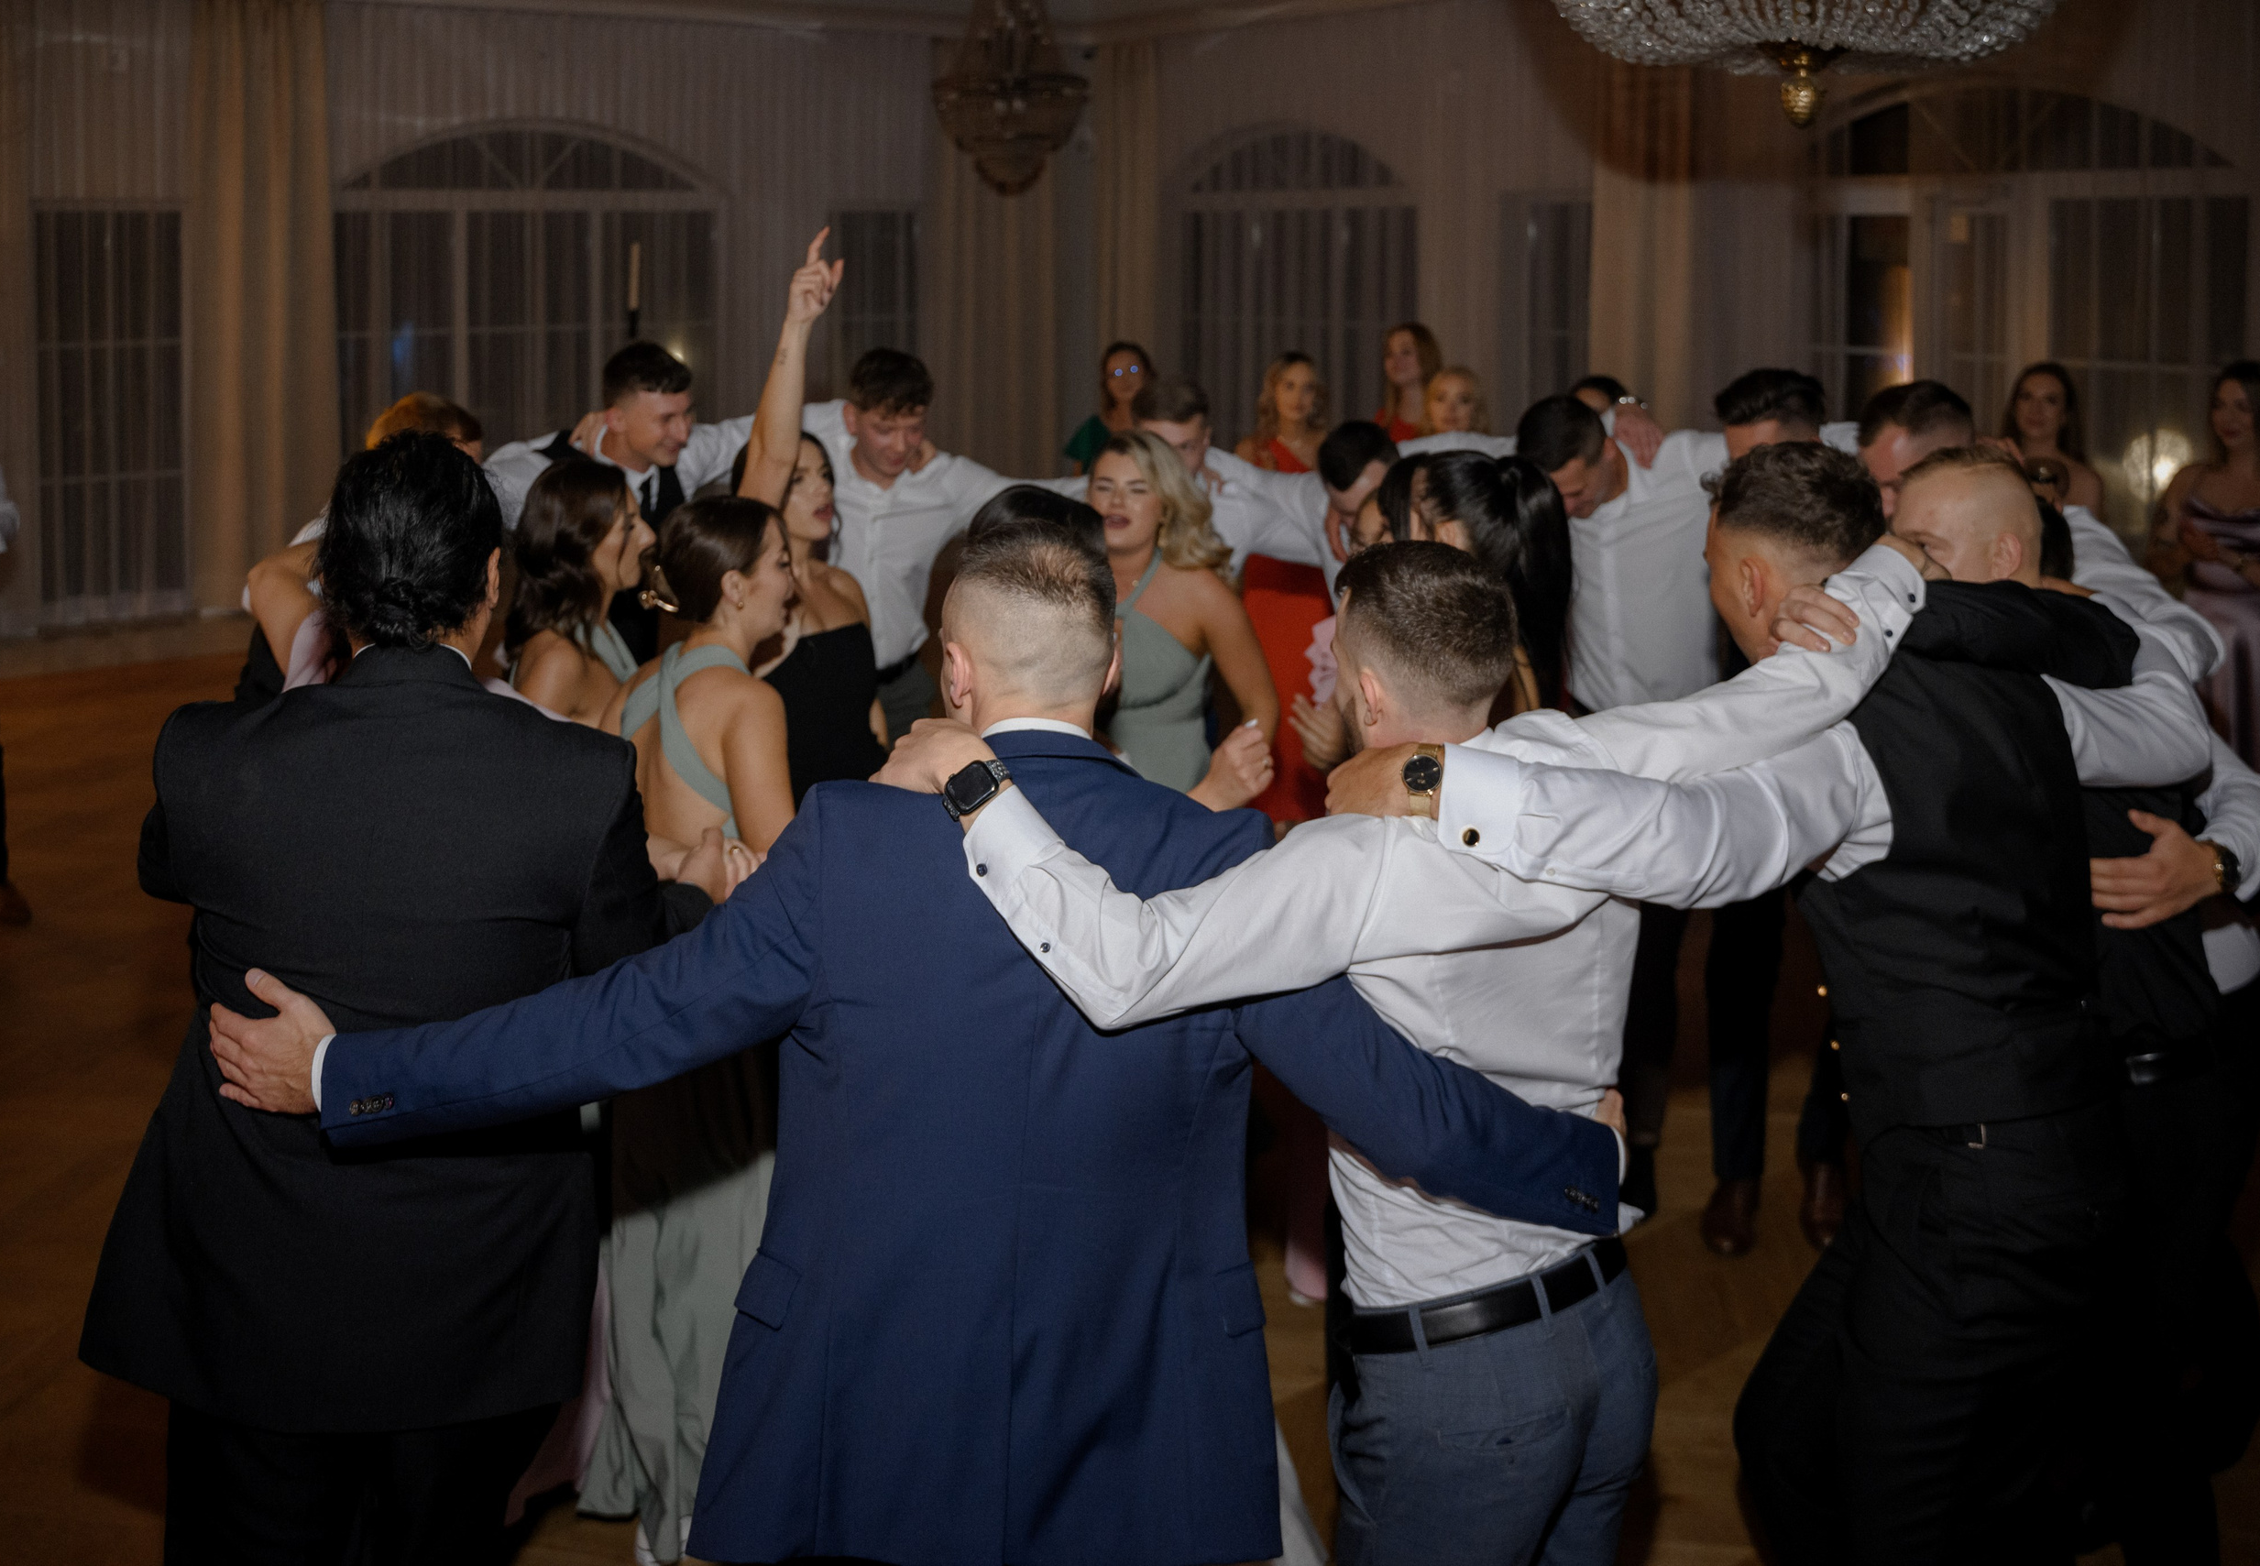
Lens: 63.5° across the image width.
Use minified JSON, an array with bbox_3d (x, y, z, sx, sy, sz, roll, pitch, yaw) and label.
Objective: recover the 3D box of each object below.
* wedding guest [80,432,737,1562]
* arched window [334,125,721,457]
[{"bbox_3d":[-0.810,0.550,2.120,0.660,1.840,0.520,0,14,-2],"label":"wedding guest"},{"bbox_3d":[-3.312,-2.460,10.100,2.100,2.400,0.150,-7,12,-32],"label":"arched window"}]

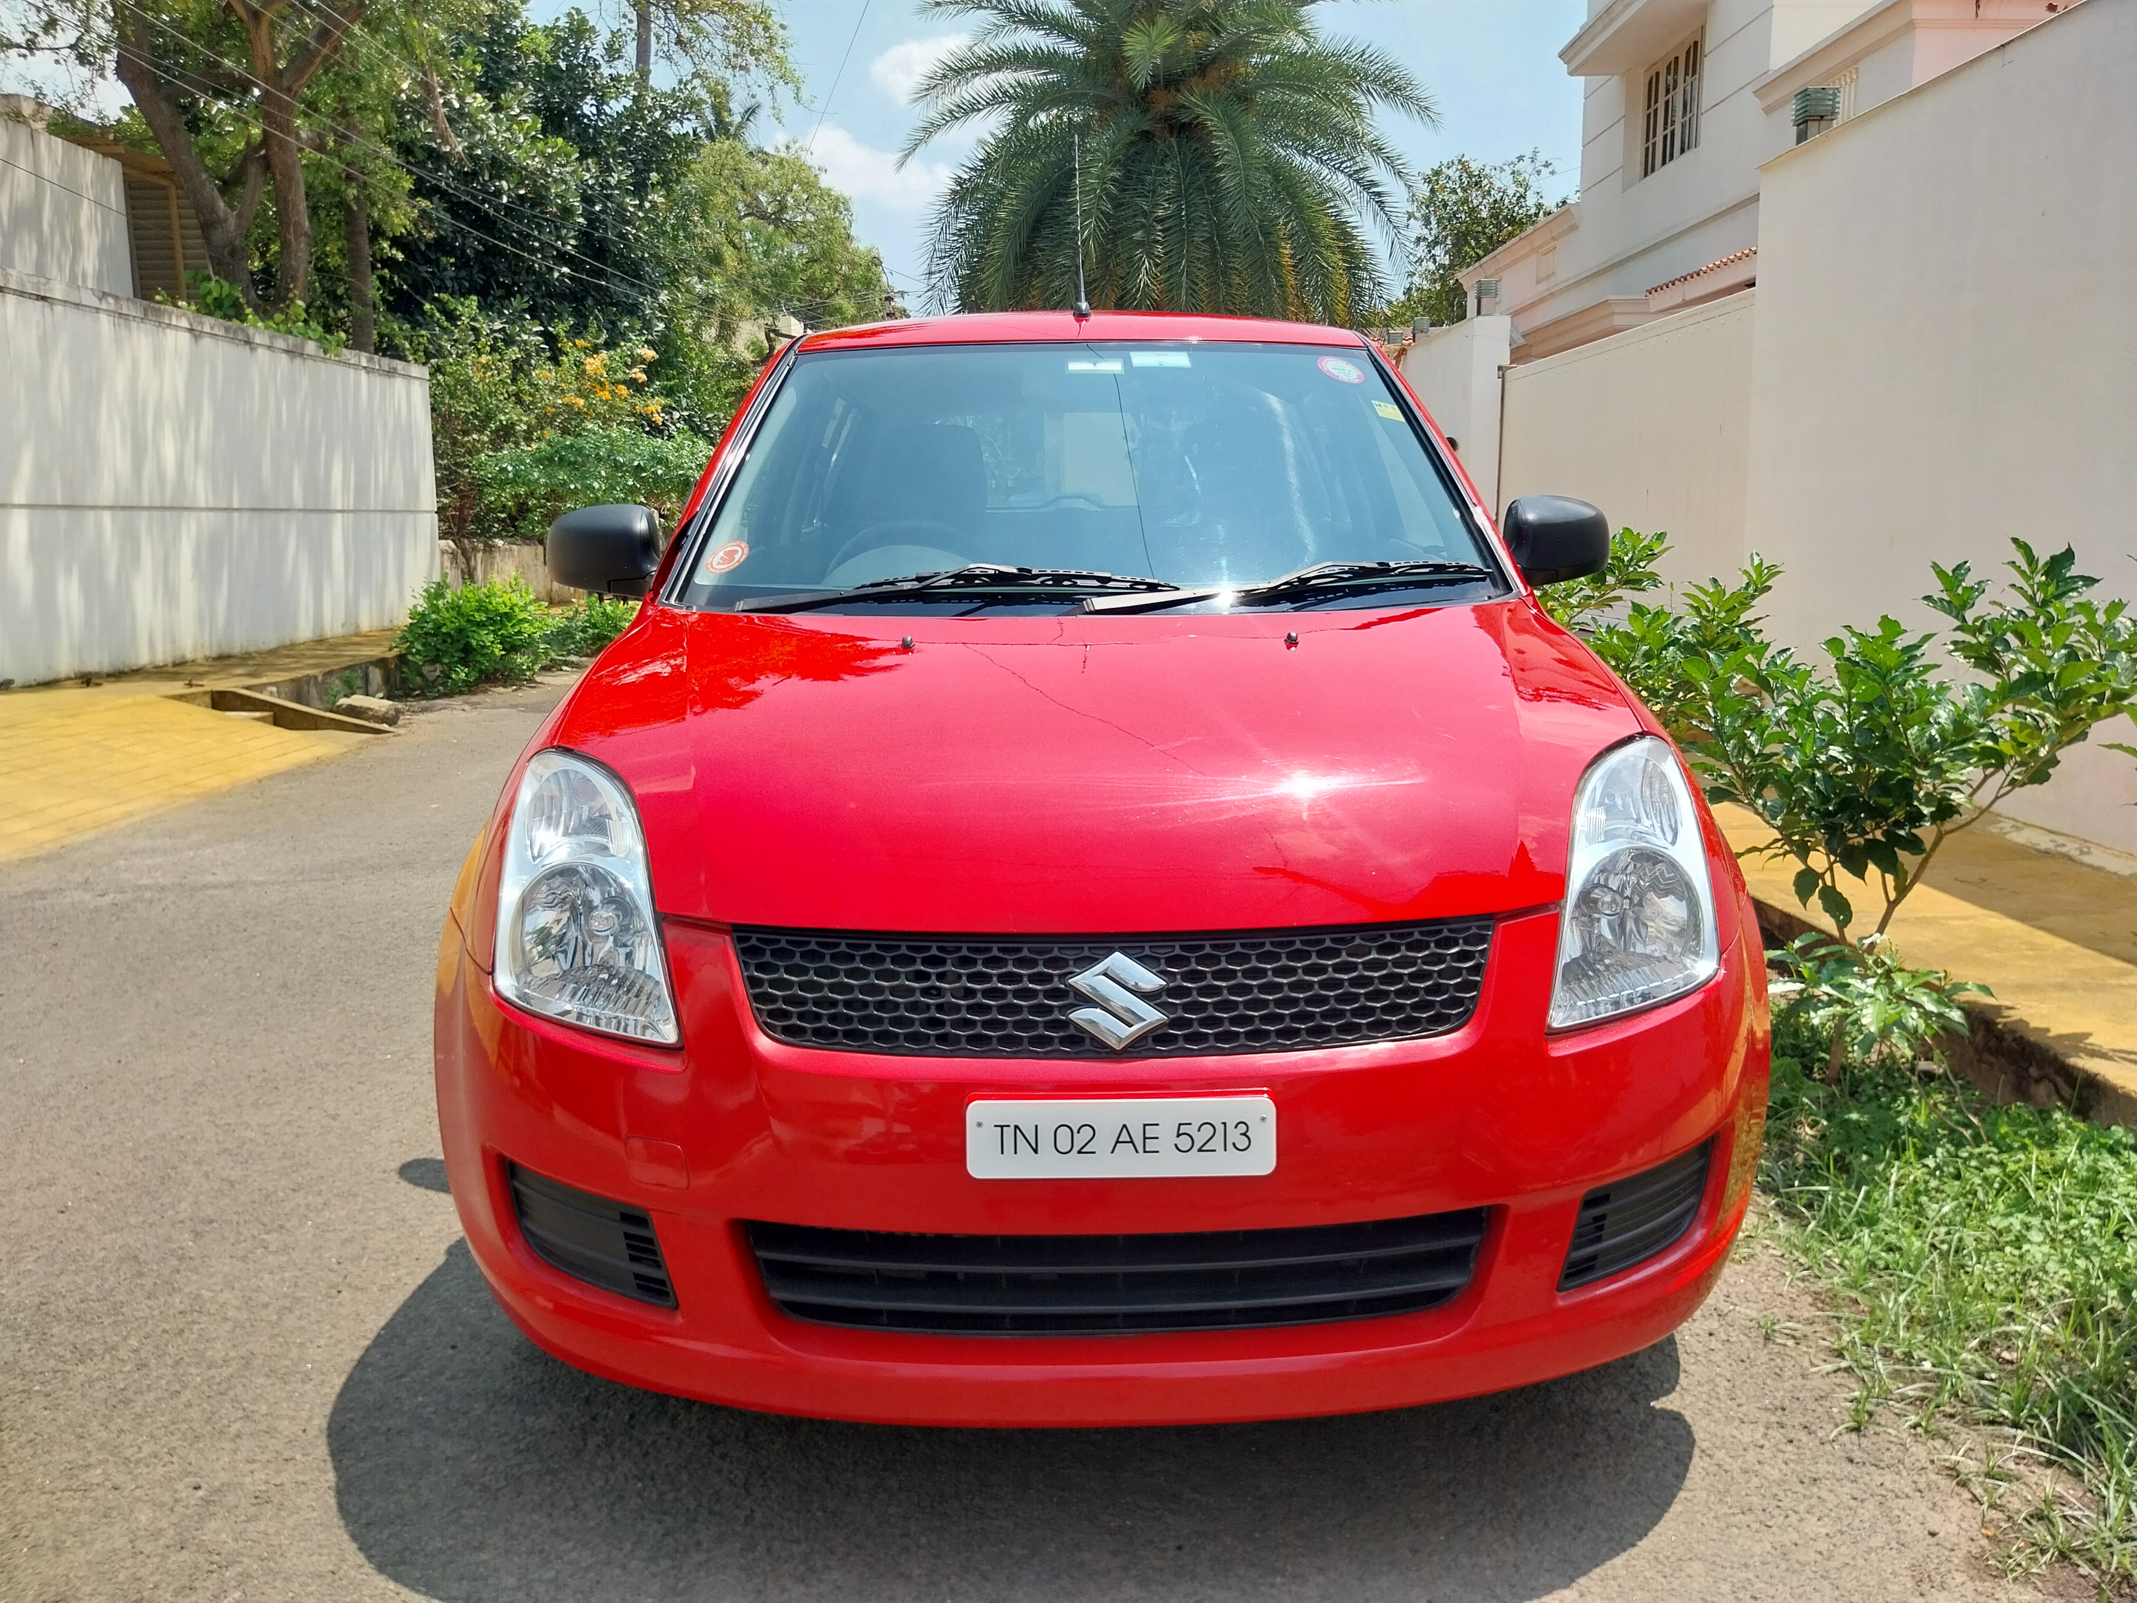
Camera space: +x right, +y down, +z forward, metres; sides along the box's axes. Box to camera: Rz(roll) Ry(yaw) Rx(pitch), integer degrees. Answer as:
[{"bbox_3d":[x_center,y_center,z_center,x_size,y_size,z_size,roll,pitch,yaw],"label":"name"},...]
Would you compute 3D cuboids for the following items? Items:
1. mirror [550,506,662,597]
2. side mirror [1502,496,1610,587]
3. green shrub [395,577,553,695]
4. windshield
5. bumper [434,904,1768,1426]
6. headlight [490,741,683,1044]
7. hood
[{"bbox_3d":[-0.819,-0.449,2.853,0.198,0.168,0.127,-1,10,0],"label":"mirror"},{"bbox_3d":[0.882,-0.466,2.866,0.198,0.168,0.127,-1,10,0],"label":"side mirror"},{"bbox_3d":[-4.288,-1.185,11.563,1.045,0.771,0.964,-1,10,0],"label":"green shrub"},{"bbox_3d":[0.032,-0.557,2.756,1.380,0.132,0.832,-1,46,0],"label":"windshield"},{"bbox_3d":[0.049,0.360,1.751,1.654,0.548,0.457,-1,10,0],"label":"bumper"},{"bbox_3d":[-0.530,0.088,1.806,0.279,0.274,0.365,1,10,8],"label":"headlight"},{"bbox_3d":[0.042,-0.084,2.018,1.401,0.213,1.035,-1,23,0],"label":"hood"}]

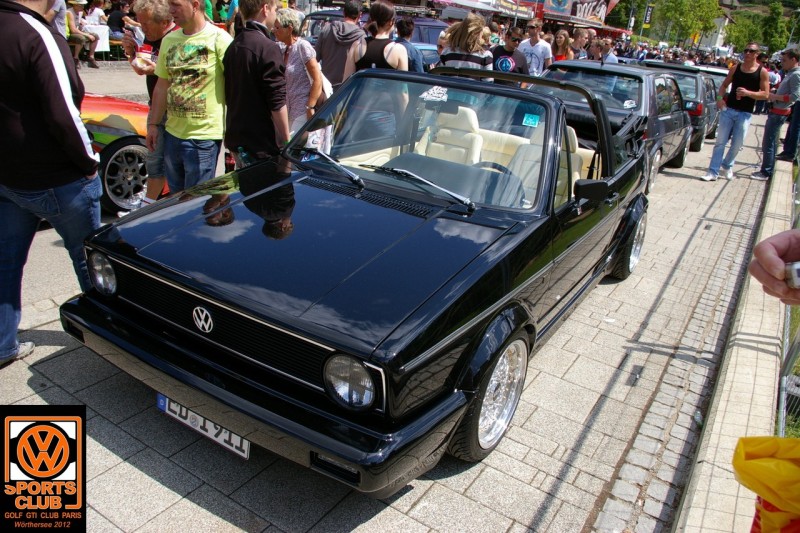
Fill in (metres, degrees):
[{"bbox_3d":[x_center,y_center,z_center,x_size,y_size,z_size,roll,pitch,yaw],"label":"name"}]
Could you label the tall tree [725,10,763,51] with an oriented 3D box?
[{"bbox_3d":[37.225,-25.142,65.000,3.600,5.200,3.600,20,25,35],"label":"tall tree"}]

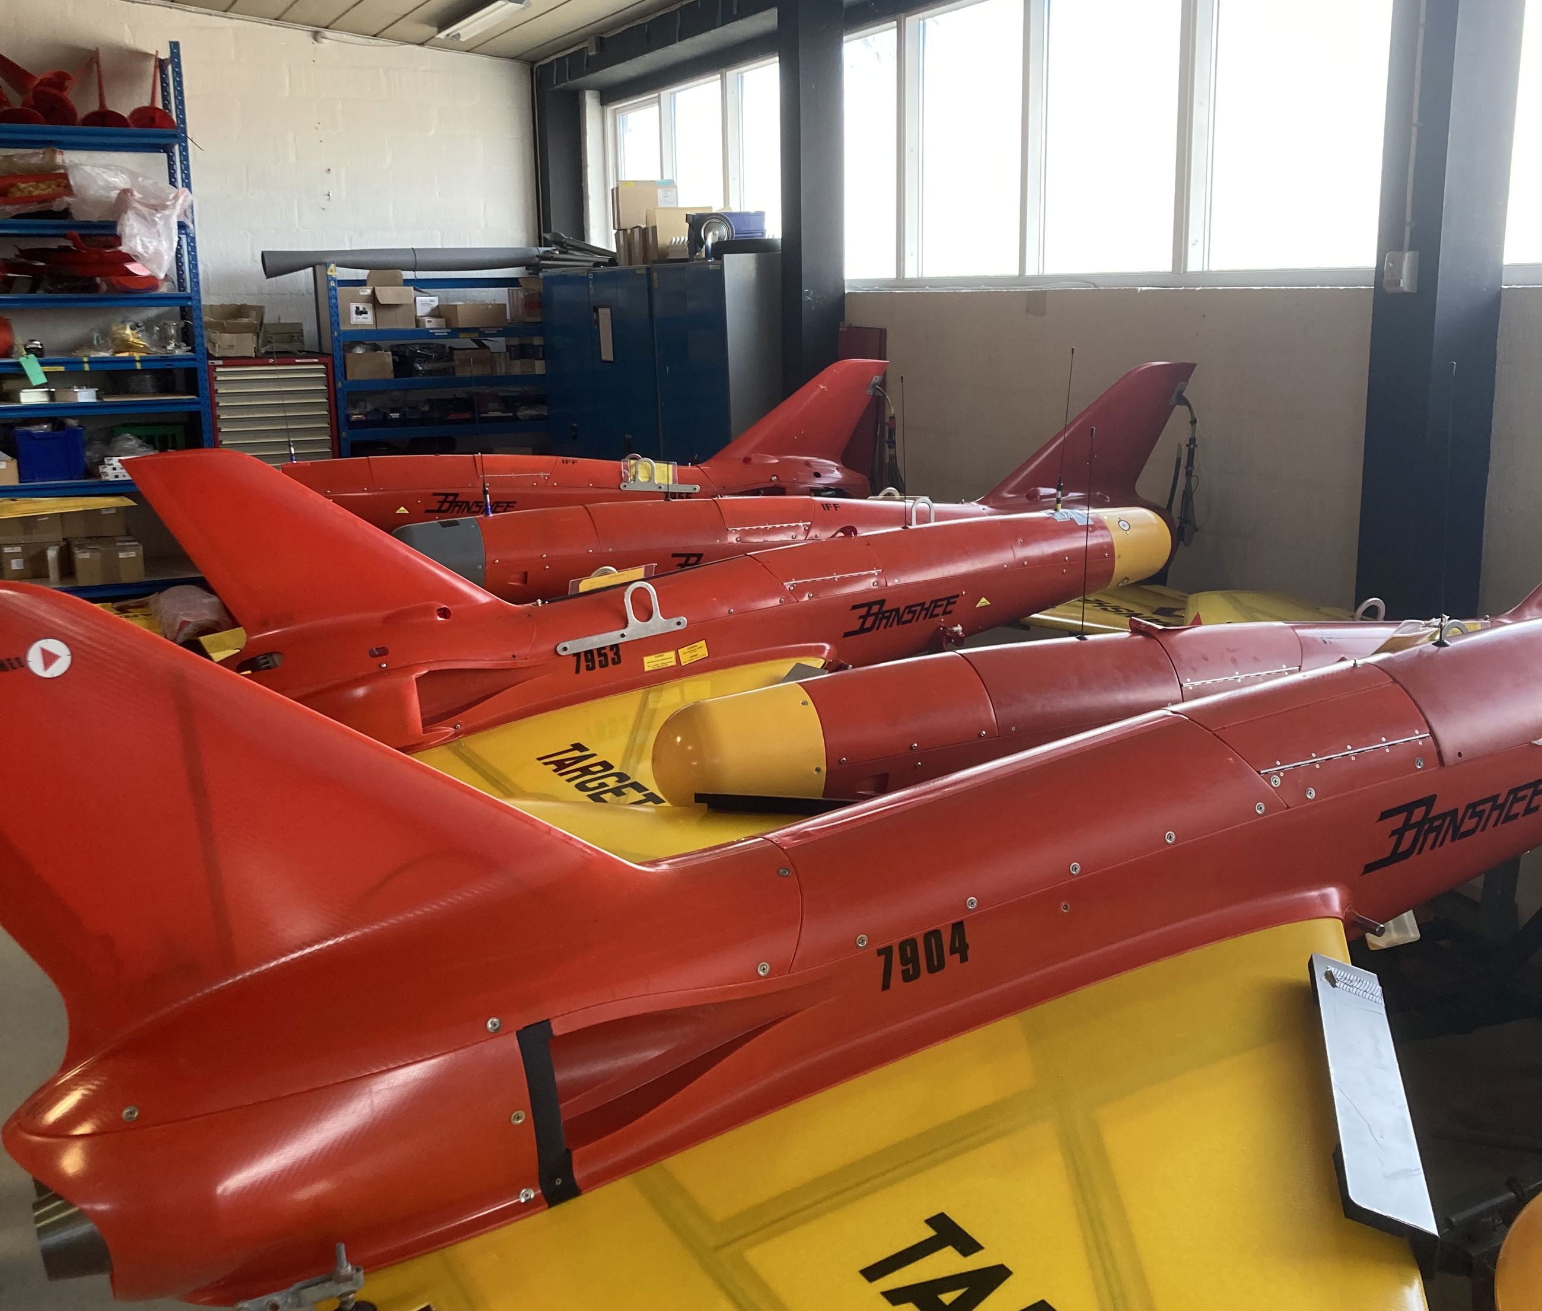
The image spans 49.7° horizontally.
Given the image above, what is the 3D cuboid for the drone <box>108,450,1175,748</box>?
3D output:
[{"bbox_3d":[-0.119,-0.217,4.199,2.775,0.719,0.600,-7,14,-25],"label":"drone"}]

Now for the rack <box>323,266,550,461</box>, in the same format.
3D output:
[{"bbox_3d":[-2.255,-1.724,11.426,1.520,1.835,0.450,-6,14,-24],"label":"rack"}]

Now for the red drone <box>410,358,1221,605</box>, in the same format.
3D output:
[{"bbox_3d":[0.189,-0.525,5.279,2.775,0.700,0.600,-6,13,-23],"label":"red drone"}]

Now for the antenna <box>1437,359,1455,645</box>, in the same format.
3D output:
[{"bbox_3d":[0.874,-0.194,2.145,0.020,0.369,0.020,-9,15,-23],"label":"antenna"}]

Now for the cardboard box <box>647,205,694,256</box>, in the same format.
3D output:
[{"bbox_3d":[-0.507,-2.377,9.367,0.300,0.290,0.160,-6,14,-24],"label":"cardboard box"}]

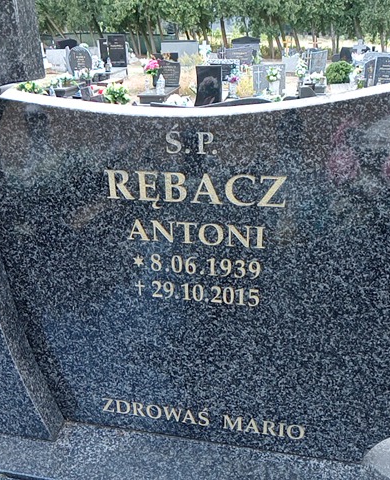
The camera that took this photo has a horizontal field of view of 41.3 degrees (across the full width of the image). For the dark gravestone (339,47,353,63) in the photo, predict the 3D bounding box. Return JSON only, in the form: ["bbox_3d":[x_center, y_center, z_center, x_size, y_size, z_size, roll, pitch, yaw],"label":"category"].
[{"bbox_3d":[5.134,-6.156,17.300,0.512,0.532,0.150,3,23,11],"label":"dark gravestone"}]

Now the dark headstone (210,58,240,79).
[{"bbox_3d":[0.708,-4.129,12.600,0.783,0.497,0.150,3,23,11],"label":"dark headstone"}]

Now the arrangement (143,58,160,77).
[{"bbox_3d":[-1.000,-3.964,11.900,0.382,0.394,0.340,3,23,11],"label":"arrangement"}]

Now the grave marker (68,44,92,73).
[{"bbox_3d":[-2.952,-4.584,13.335,0.525,0.743,0.126,2,23,10],"label":"grave marker"}]

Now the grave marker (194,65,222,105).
[{"bbox_3d":[0.267,-2.805,9.400,0.465,0.675,0.100,3,23,11],"label":"grave marker"}]

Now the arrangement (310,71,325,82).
[{"bbox_3d":[2.460,-3.274,10.400,0.313,0.250,0.300,3,23,11],"label":"arrangement"}]

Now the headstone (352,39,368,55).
[{"bbox_3d":[5.017,-5.874,15.750,0.357,0.437,0.126,2,23,10],"label":"headstone"}]

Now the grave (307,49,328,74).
[{"bbox_3d":[3.100,-4.458,13.020,0.421,0.587,0.126,2,23,10],"label":"grave"}]

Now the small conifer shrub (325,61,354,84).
[{"bbox_3d":[4.187,-4.853,15.000,0.760,0.670,0.760,2,21,8],"label":"small conifer shrub"}]

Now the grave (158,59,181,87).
[{"bbox_3d":[-0.576,-3.821,11.865,0.496,0.580,0.116,2,23,10],"label":"grave"}]

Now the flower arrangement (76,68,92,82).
[{"bbox_3d":[-2.591,-3.877,12.180,0.290,0.273,0.270,2,23,10],"label":"flower arrangement"}]

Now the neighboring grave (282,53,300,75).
[{"bbox_3d":[2.848,-5.199,15.330,0.473,0.581,0.126,2,23,10],"label":"neighboring grave"}]

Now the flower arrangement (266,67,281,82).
[{"bbox_3d":[1.539,-3.217,10.080,0.290,0.266,0.270,2,23,10],"label":"flower arrangement"}]

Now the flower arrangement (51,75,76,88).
[{"bbox_3d":[-2.999,-3.612,11.800,0.530,0.300,0.400,3,23,11],"label":"flower arrangement"}]

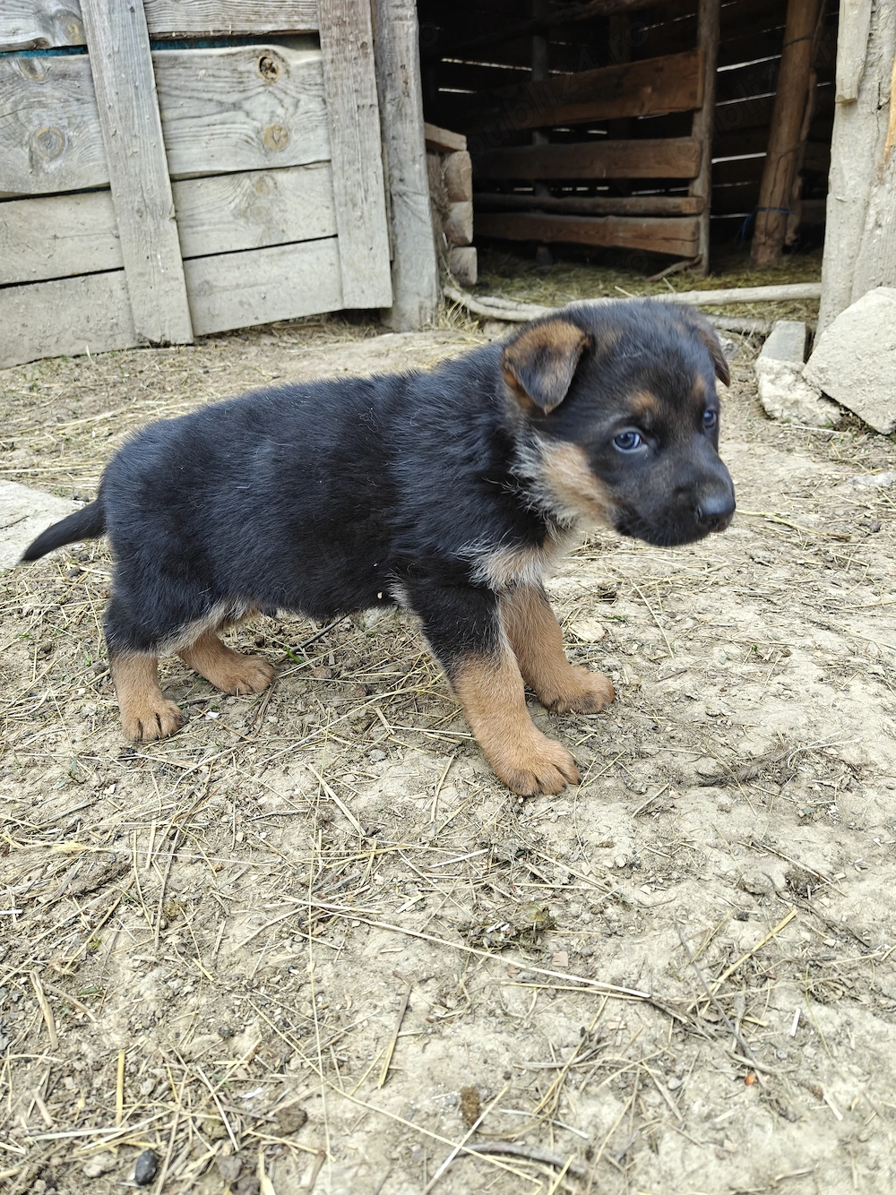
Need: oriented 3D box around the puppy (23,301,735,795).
[{"bbox_3d":[-0.085,-0.037,0.551,0.487,0.291,0.180,3,27,13],"label":"puppy"}]

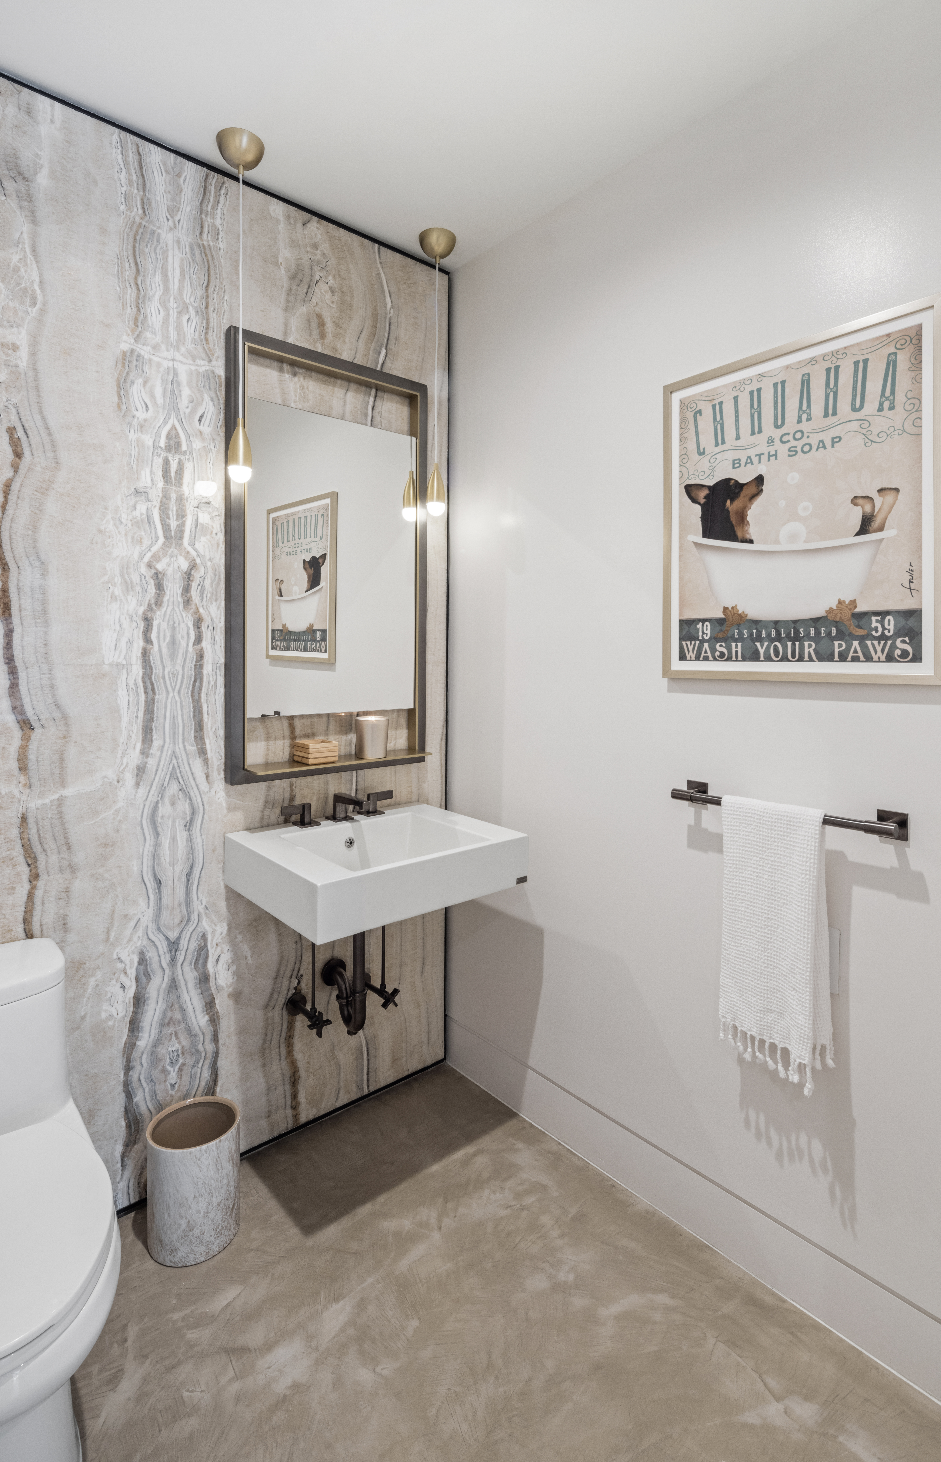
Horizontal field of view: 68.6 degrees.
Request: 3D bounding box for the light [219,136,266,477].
[{"bbox_3d":[-0.543,-0.987,1.632,0.112,0.800,0.112,-4,6,-39],"label":"light"}]

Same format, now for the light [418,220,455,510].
[{"bbox_3d":[-0.097,-1.027,2.016,0.111,0.800,0.111,0,5,0],"label":"light"}]

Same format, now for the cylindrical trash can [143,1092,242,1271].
[{"bbox_3d":[-0.622,0.999,1.553,0.195,0.240,0.195,0,5,0],"label":"cylindrical trash can"}]

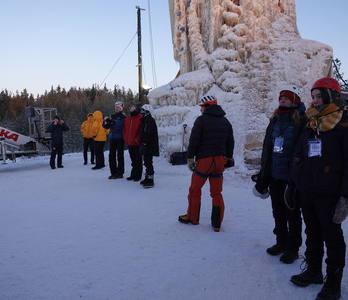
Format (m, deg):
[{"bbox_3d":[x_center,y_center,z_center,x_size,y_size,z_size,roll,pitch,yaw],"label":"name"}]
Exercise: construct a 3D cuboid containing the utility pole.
[{"bbox_3d":[-2.010,-4.230,18.000,0.380,8.300,0.300,0,5,0],"label":"utility pole"}]

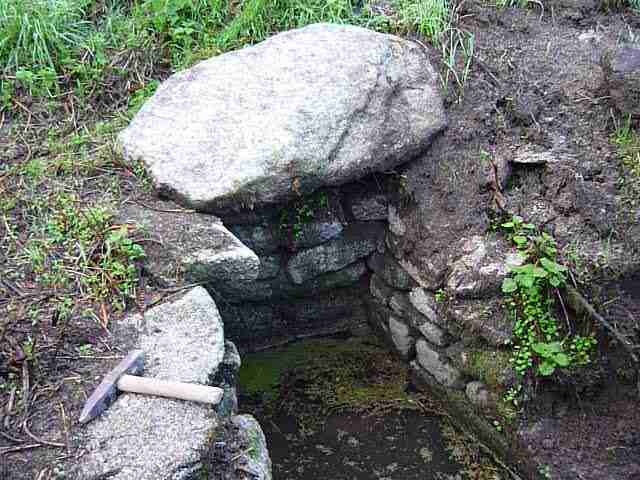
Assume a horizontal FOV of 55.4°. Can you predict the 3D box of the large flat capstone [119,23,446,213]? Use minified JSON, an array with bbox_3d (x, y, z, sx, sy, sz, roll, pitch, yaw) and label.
[{"bbox_3d":[-0.111,-0.468,2.220,1.160,0.280,0.760,-15,52,-12],"label":"large flat capstone"}]

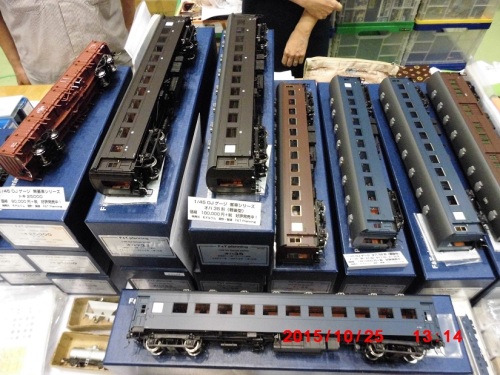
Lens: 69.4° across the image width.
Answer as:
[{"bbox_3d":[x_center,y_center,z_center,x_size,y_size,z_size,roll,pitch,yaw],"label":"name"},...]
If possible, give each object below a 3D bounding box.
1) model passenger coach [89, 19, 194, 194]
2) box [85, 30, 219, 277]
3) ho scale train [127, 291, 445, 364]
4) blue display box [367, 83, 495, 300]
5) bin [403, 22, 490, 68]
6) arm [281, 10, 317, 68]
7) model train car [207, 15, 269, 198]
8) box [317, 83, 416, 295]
[{"bbox_3d":[-0.168,-0.171,0.649,0.086,0.063,0.436,2,51,2],"label":"model passenger coach"},{"bbox_3d":[-0.157,-0.120,0.736,0.118,0.136,0.547,2,51,2],"label":"box"},{"bbox_3d":[0.049,0.206,0.541,0.436,0.063,0.086,1,51,1],"label":"ho scale train"},{"bbox_3d":[0.372,-0.016,0.835,0.118,0.136,0.547,2,51,2],"label":"blue display box"},{"bbox_3d":[1.008,-0.907,2.032,0.380,0.265,0.460,-1,51,0],"label":"bin"},{"bbox_3d":[0.169,-0.486,1.173,0.080,0.210,0.080,15,41,-18],"label":"arm"},{"bbox_3d":[-0.012,-0.176,0.652,0.086,0.063,0.436,1,51,1],"label":"model train car"},{"bbox_3d":[0.233,-0.020,0.839,0.118,0.136,0.547,1,51,2],"label":"box"}]

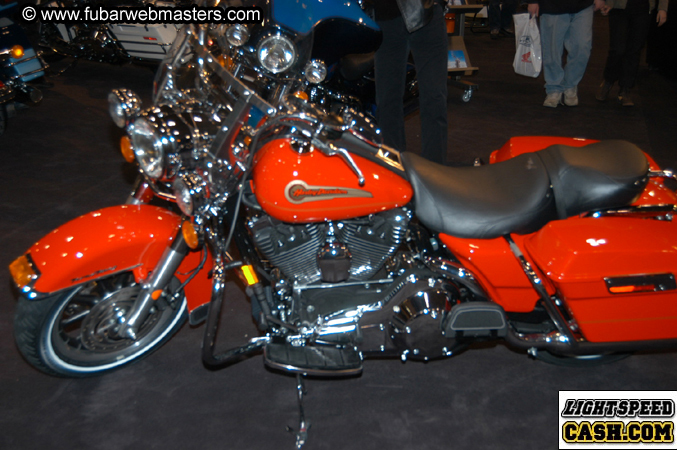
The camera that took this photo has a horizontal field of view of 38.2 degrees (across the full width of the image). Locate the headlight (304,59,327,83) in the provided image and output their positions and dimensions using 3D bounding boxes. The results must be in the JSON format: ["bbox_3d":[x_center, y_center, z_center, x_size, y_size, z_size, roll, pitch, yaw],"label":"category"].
[{"bbox_3d":[-0.113,-0.758,4.788,0.120,0.120,0.100,23,21,-19],"label":"headlight"}]

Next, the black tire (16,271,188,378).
[{"bbox_3d":[-0.709,0.253,3.112,0.635,0.635,0.135,-11,46,-37],"label":"black tire"}]

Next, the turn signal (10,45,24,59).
[{"bbox_3d":[-2.018,-1.093,6.160,0.080,0.080,0.070,2,18,-3],"label":"turn signal"}]

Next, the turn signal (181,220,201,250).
[{"bbox_3d":[-0.403,0.024,2.781,0.060,0.087,0.087,-19,50,-30],"label":"turn signal"}]

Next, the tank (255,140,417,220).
[{"bbox_3d":[-0.032,-0.167,2.985,0.500,0.240,0.340,0,31,-10],"label":"tank"}]

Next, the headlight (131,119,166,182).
[{"bbox_3d":[-0.512,-0.223,2.772,0.100,0.190,0.190,-19,50,-30],"label":"headlight"}]

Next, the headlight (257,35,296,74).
[{"bbox_3d":[-0.299,-0.834,4.726,0.193,0.193,0.100,23,21,-19],"label":"headlight"}]

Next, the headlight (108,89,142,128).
[{"bbox_3d":[-0.622,-0.348,2.903,0.110,0.120,0.120,-19,50,-30],"label":"headlight"}]

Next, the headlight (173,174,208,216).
[{"bbox_3d":[-0.389,-0.085,2.670,0.110,0.120,0.120,-19,50,-30],"label":"headlight"}]

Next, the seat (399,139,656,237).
[{"bbox_3d":[0.594,-0.134,3.120,0.810,0.250,0.370,0,31,-10],"label":"seat"}]

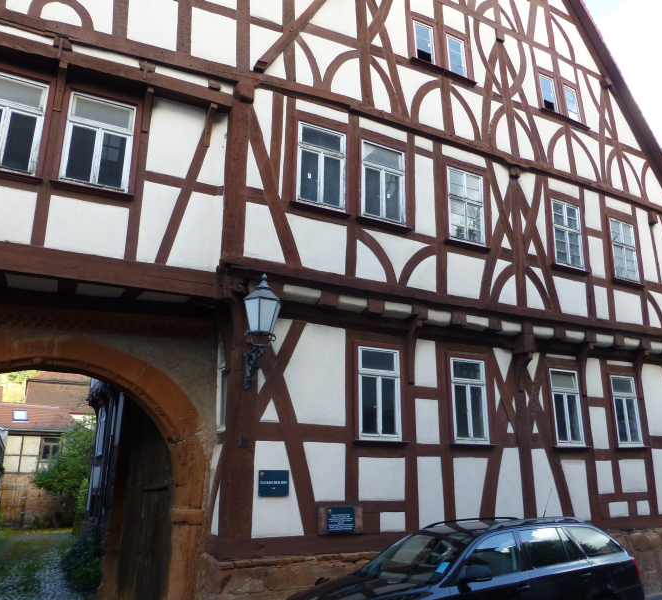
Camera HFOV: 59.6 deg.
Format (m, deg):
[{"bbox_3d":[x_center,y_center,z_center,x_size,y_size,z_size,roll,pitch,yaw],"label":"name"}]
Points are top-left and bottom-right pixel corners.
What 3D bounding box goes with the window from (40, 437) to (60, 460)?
[{"bbox_3d":[-13.084,6.963,27.000,0.920,1.060,0.120,9,-17,-27],"label":"window"}]

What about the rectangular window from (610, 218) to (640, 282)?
[{"bbox_3d":[5.716,-0.953,11.231,0.718,1.201,0.110,9,-17,-27],"label":"rectangular window"}]

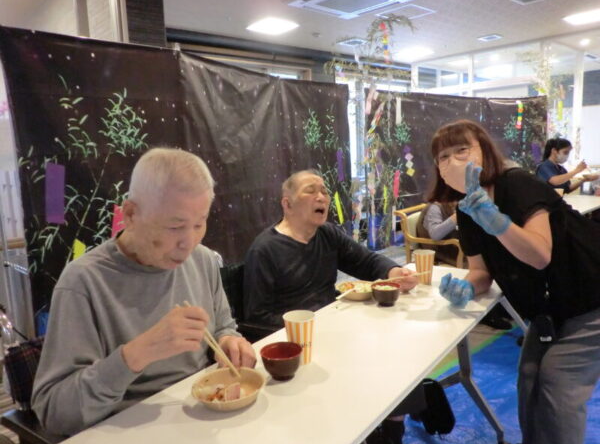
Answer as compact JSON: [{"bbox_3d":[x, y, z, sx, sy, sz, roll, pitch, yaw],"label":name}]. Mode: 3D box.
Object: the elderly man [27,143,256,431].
[{"bbox_3d":[-0.265,0.481,1.043,0.680,1.240,0.520,5,12,38],"label":"elderly man"}]

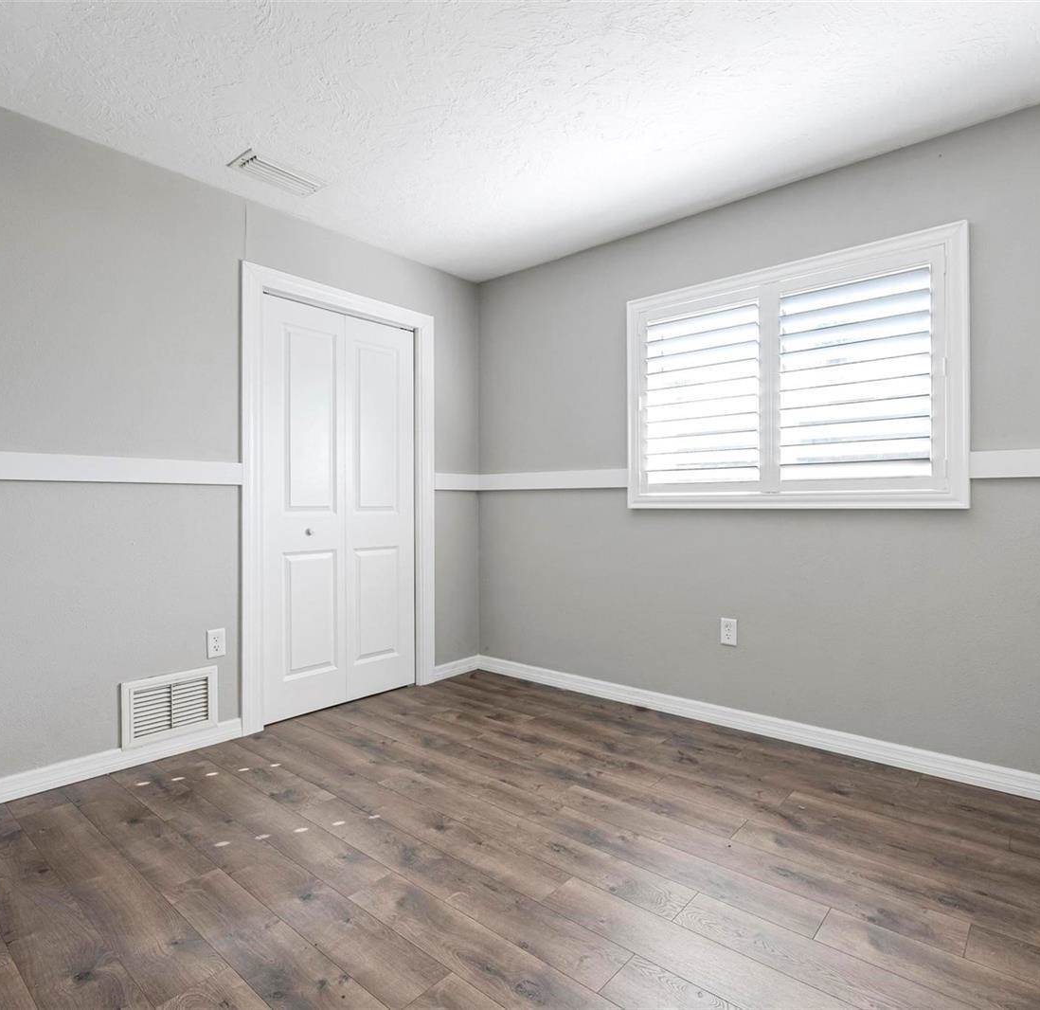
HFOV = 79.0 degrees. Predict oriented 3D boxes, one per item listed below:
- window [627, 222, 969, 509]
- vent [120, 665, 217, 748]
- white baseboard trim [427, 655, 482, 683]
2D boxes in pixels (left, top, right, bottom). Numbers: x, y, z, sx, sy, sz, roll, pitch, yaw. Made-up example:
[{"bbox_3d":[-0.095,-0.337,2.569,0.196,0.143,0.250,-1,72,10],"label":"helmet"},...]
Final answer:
[{"bbox_3d":[1.073,-0.501,2.710,1.397,1.027,0.070,0,0,41],"label":"window"},{"bbox_3d":[-1.394,0.804,2.532,0.025,0.255,0.357,0,0,41],"label":"vent"},{"bbox_3d":[-0.385,0.957,3.705,0.016,0.086,0.418,0,0,41],"label":"white baseboard trim"}]

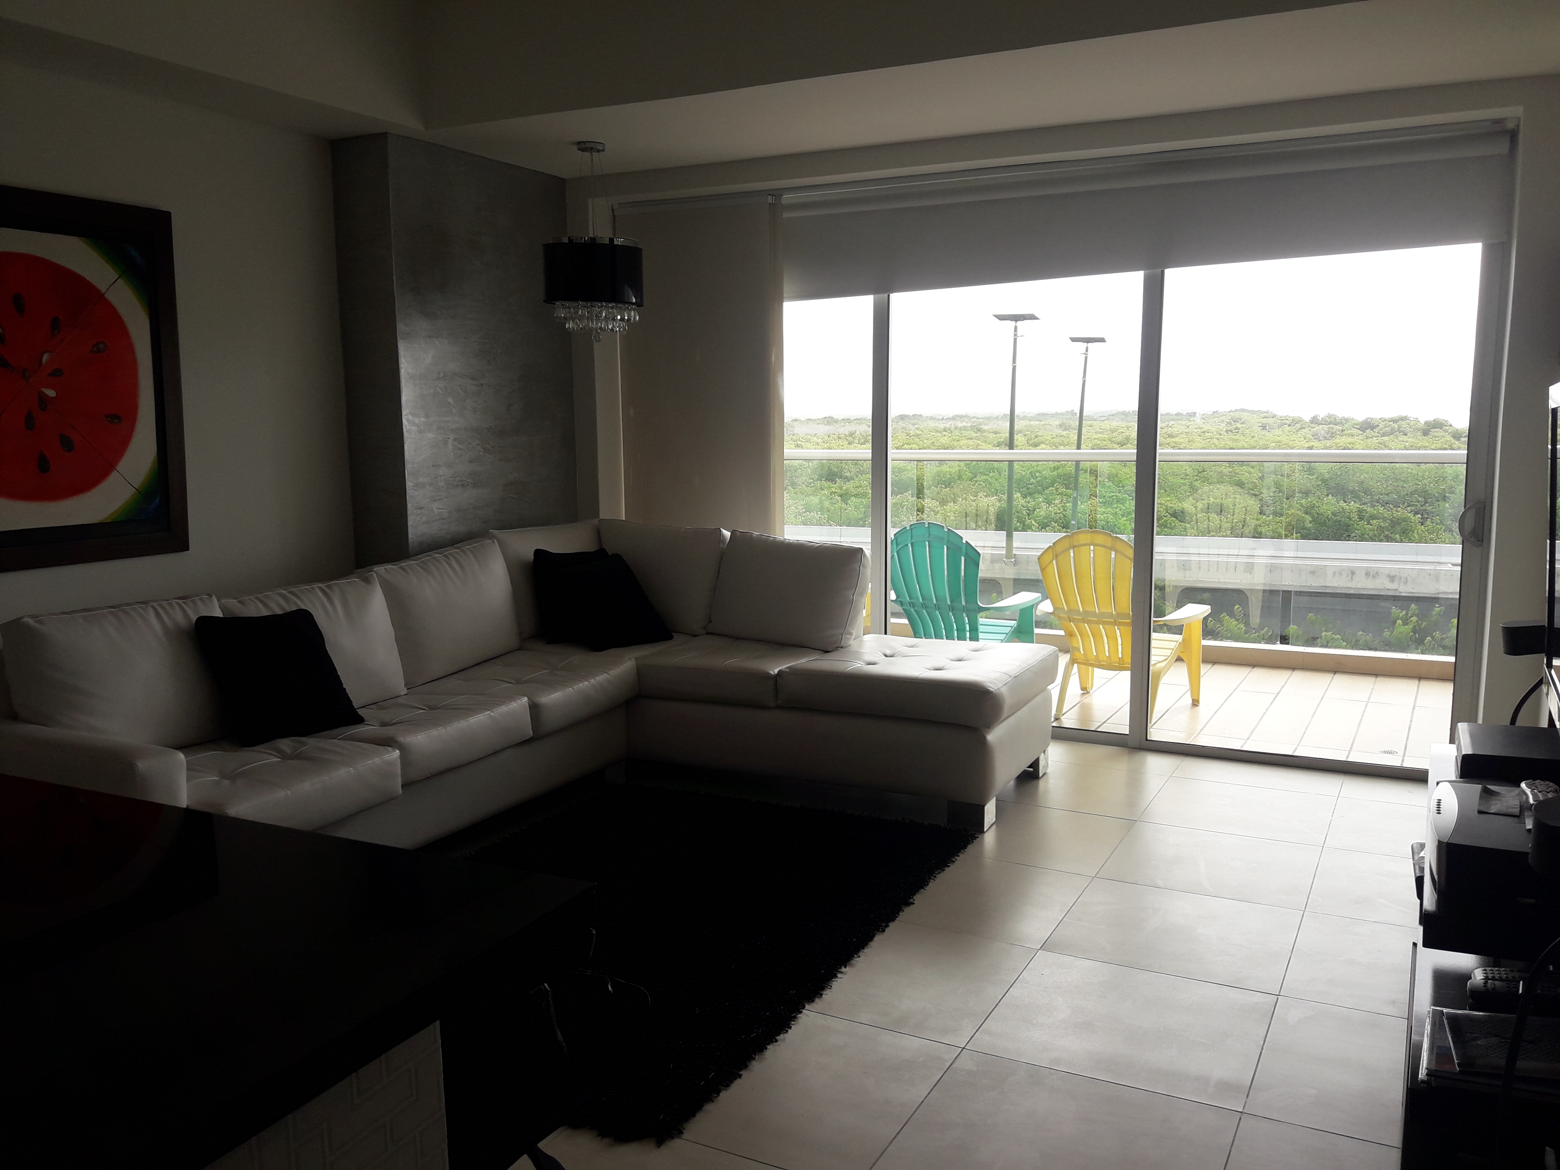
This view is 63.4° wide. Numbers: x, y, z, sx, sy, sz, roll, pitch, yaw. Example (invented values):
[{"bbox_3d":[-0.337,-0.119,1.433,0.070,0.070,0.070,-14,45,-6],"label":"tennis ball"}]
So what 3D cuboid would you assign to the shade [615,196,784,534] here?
[{"bbox_3d":[-0.391,-0.668,6.092,0.910,2.320,0.110,4,9,28],"label":"shade"}]

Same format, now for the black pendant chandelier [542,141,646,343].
[{"bbox_3d":[-0.771,-1.420,5.259,0.404,0.800,0.404,0,8,0],"label":"black pendant chandelier"}]

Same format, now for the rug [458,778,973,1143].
[{"bbox_3d":[-0.426,0.925,3.688,1.430,0.045,1.970,4,9,28],"label":"rug"}]

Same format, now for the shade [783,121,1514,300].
[{"bbox_3d":[1.283,-1.473,5.084,2.867,0.465,0.110,4,9,28],"label":"shade"}]

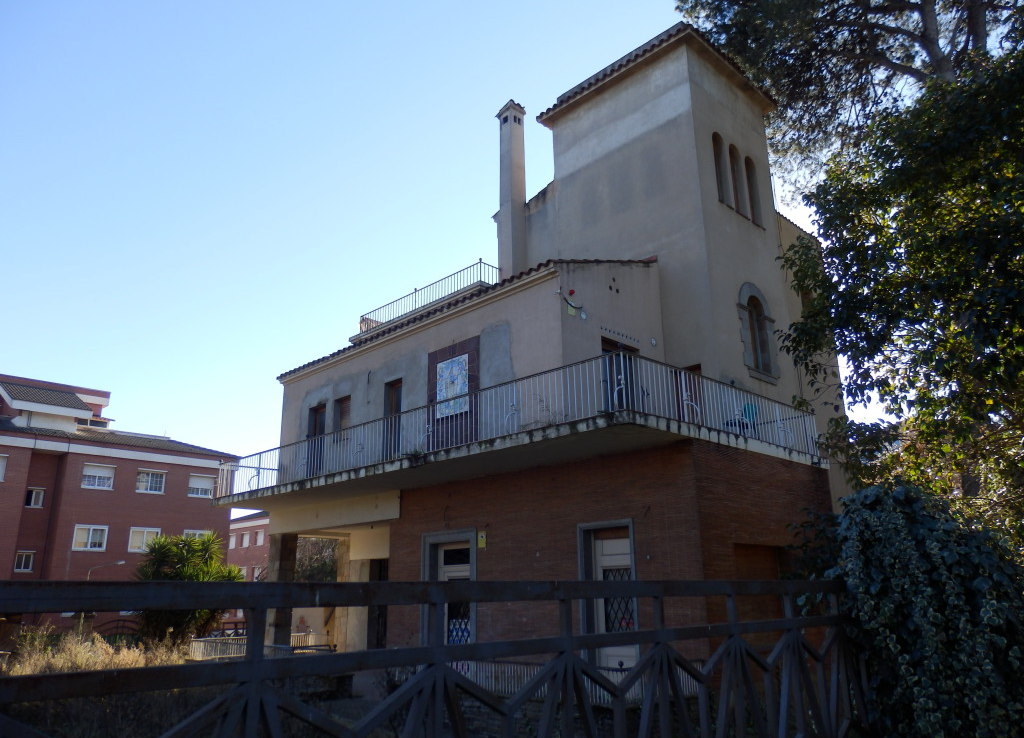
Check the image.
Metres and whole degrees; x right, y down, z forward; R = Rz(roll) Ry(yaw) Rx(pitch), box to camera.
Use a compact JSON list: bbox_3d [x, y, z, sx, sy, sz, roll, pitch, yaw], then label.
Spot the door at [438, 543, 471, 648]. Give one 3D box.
[{"bbox_3d":[-1.004,4.487,14.129,0.100,2.269,1.255,15,-22,-42],"label":"door"}]

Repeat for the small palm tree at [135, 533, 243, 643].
[{"bbox_3d":[-10.936,7.556,25.000,3.500,3.900,3.400,6,-18,-22],"label":"small palm tree"}]

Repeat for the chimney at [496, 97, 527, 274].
[{"bbox_3d":[0.017,-4.508,19.445,0.586,5.552,0.577,15,-22,-42],"label":"chimney"}]

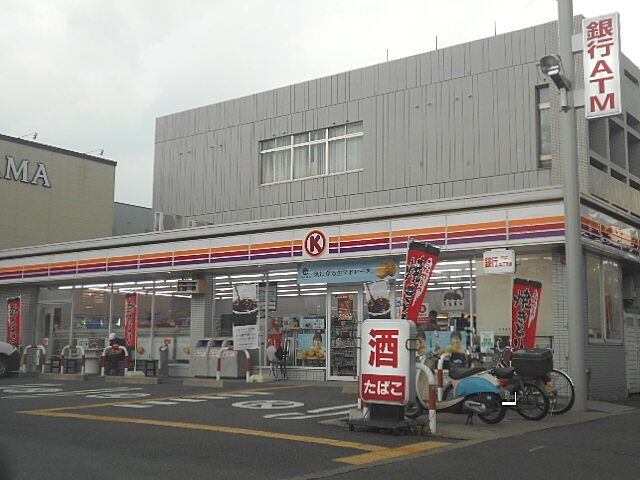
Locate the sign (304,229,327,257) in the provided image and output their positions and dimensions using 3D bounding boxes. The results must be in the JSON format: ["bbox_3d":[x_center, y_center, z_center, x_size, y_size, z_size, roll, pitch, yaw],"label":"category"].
[{"bbox_3d":[-0.092,0.079,17.401,0.580,0.580,0.080,-5,-10,36],"label":"sign"}]

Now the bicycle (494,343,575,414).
[{"bbox_3d":[2.870,2.130,12.171,0.660,1.080,1.800,6,-10,-34],"label":"bicycle"}]

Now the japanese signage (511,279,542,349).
[{"bbox_3d":[3.478,1.305,13.700,0.490,1.320,0.040,-5,-10,36],"label":"japanese signage"}]

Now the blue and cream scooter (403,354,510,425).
[{"bbox_3d":[1.816,1.979,11.146,1.660,1.000,0.640,-5,-10,35],"label":"blue and cream scooter"}]

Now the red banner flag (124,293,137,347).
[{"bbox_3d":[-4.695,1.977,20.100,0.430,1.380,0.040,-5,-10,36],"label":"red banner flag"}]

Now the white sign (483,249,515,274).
[{"bbox_3d":[3.319,0.416,15.044,0.600,0.450,0.130,-5,-10,36],"label":"white sign"}]

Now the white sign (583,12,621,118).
[{"bbox_3d":[4.888,-3.025,14.100,0.600,1.800,0.160,-5,-10,36],"label":"white sign"}]

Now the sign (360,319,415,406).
[{"bbox_3d":[0.779,1.393,9.250,0.590,0.980,0.200,-4,-9,29],"label":"sign"}]

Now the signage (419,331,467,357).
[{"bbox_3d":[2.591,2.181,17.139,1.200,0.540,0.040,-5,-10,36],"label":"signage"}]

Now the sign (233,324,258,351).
[{"bbox_3d":[-1.606,2.121,17.700,0.700,0.540,0.030,-5,-10,36],"label":"sign"}]

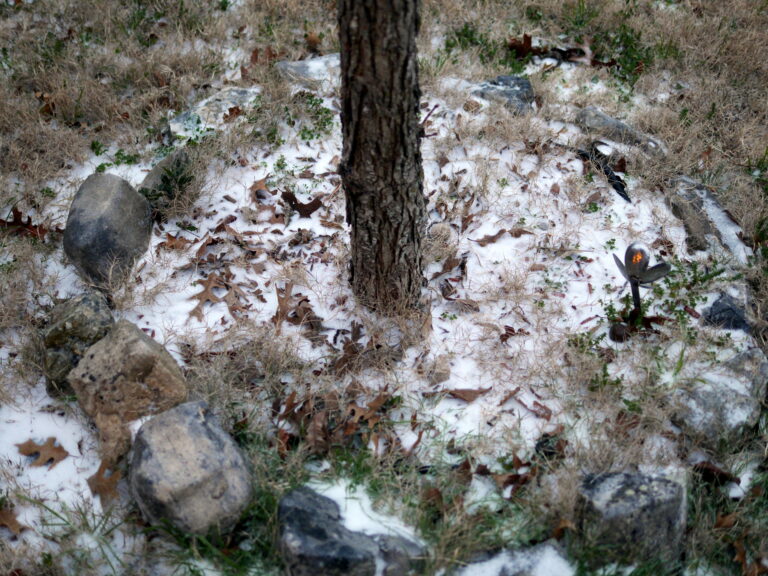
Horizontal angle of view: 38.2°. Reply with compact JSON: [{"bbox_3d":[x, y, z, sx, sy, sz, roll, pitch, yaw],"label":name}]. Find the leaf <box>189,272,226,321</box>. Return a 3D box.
[{"bbox_3d":[-0.381,0.017,2.396,0.085,0.020,0.130,0,44,0],"label":"leaf"}]

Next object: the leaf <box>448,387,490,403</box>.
[{"bbox_3d":[0.168,0.211,2.203,0.085,0.017,0.032,-4,40,-3],"label":"leaf"}]

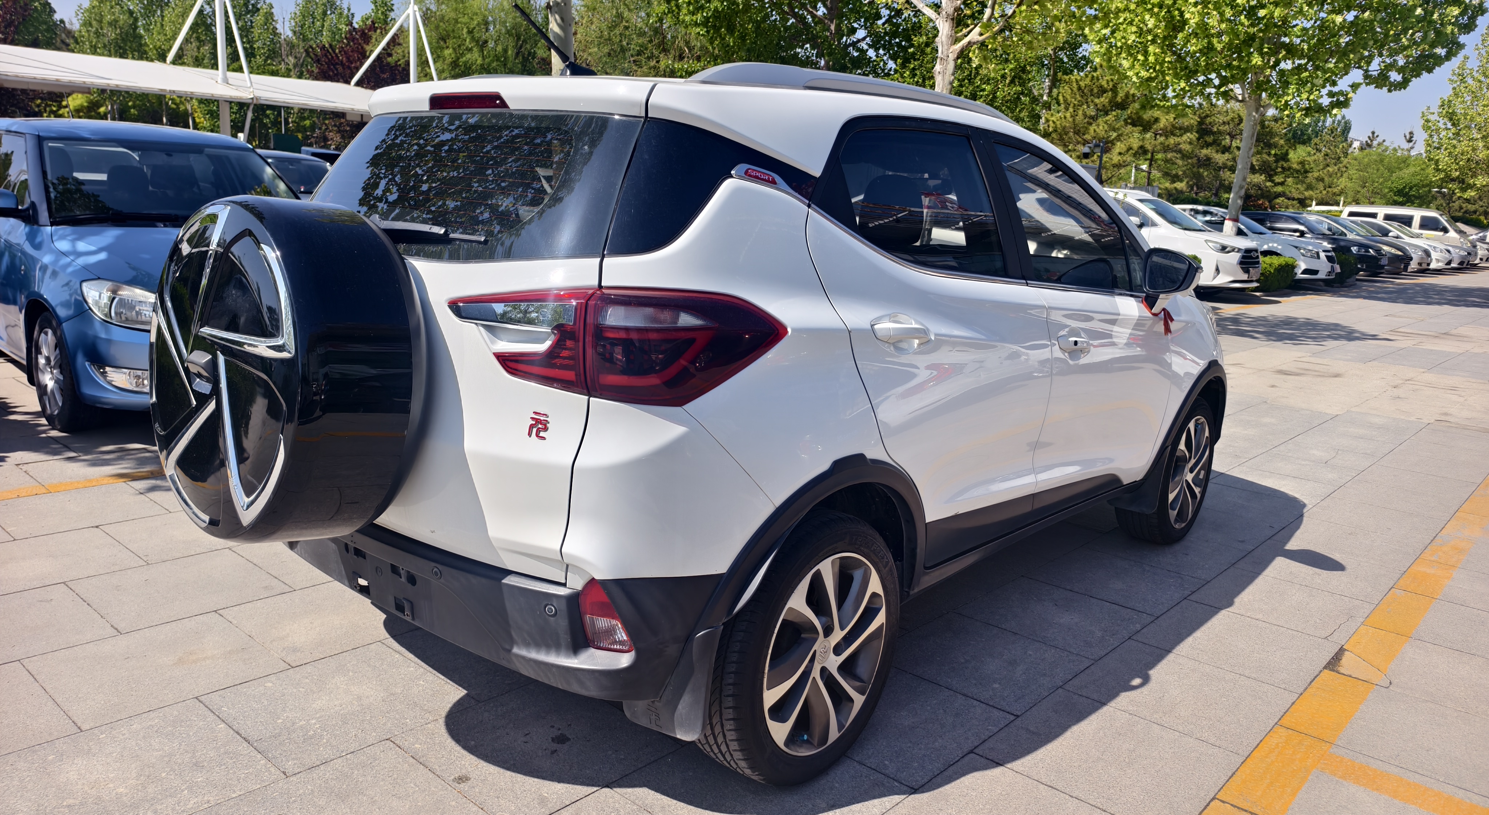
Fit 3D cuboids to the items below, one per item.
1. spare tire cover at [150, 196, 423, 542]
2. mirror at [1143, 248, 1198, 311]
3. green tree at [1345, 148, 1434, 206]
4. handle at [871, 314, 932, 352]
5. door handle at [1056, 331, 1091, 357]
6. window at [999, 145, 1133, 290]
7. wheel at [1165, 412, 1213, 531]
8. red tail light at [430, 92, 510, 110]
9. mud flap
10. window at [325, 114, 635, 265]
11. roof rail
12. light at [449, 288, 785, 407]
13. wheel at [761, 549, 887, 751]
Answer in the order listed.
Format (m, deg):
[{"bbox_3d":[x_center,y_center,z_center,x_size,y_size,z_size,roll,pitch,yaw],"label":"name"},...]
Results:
[{"bbox_3d":[-0.998,-0.081,2.098,0.710,0.710,0.270,11,7,38],"label":"spare tire cover"},{"bbox_3d":[1.485,-0.441,3.436,0.190,0.195,0.130,12,15,40],"label":"mirror"},{"bbox_3d":[31.294,-9.961,48.000,4.500,5.600,4.500,12,15,40],"label":"green tree"},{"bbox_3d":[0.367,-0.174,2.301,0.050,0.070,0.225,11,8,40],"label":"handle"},{"bbox_3d":[1.007,-0.195,3.011,0.055,0.075,0.210,12,15,40],"label":"door handle"},{"bbox_3d":[1.048,-0.588,3.175,0.055,0.455,0.850,-12,-1,42],"label":"window"},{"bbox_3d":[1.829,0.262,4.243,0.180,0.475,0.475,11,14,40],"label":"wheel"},{"bbox_3d":[-0.650,-0.708,2.298,0.320,0.042,0.045,12,9,40],"label":"red tail light"},{"bbox_3d":[-0.158,0.579,2.097,0.260,0.270,0.070,12,15,40],"label":"mud flap"},{"bbox_3d":[-0.721,-0.512,2.303,1.370,0.367,0.109,12,-7,40],"label":"window"},{"bbox_3d":[0.358,-0.803,2.522,0.075,0.080,1.440,12,17,40],"label":"roof rail"},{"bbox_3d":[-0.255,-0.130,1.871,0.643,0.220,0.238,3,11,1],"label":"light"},{"bbox_3d":[0.140,0.566,2.376,0.180,0.475,0.475,11,14,40],"label":"wheel"}]

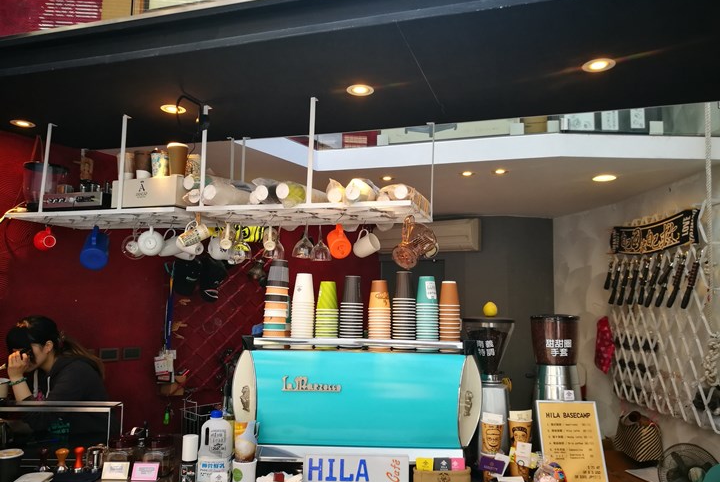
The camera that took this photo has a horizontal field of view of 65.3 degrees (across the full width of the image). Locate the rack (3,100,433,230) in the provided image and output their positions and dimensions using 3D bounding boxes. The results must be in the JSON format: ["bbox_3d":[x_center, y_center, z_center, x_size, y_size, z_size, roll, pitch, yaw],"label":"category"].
[{"bbox_3d":[-0.625,-0.281,2.414,1.830,0.395,0.400,-1,-7,18],"label":"rack"}]

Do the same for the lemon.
[{"bbox_3d":[0.523,0.276,2.250,0.058,0.057,0.060,1,-7,0],"label":"lemon"}]

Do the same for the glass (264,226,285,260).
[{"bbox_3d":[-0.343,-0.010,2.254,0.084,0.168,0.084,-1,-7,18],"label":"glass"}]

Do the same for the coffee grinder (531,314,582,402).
[{"bbox_3d":[0.818,0.627,2.384,0.210,0.618,0.360,1,-7,0],"label":"coffee grinder"}]

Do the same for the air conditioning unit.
[{"bbox_3d":[0.591,-0.025,5.077,0.930,0.270,0.210,-1,-7,23],"label":"air conditioning unit"}]

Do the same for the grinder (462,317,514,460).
[{"bbox_3d":[0.509,0.616,2.275,0.210,0.598,0.360,1,-7,0],"label":"grinder"}]

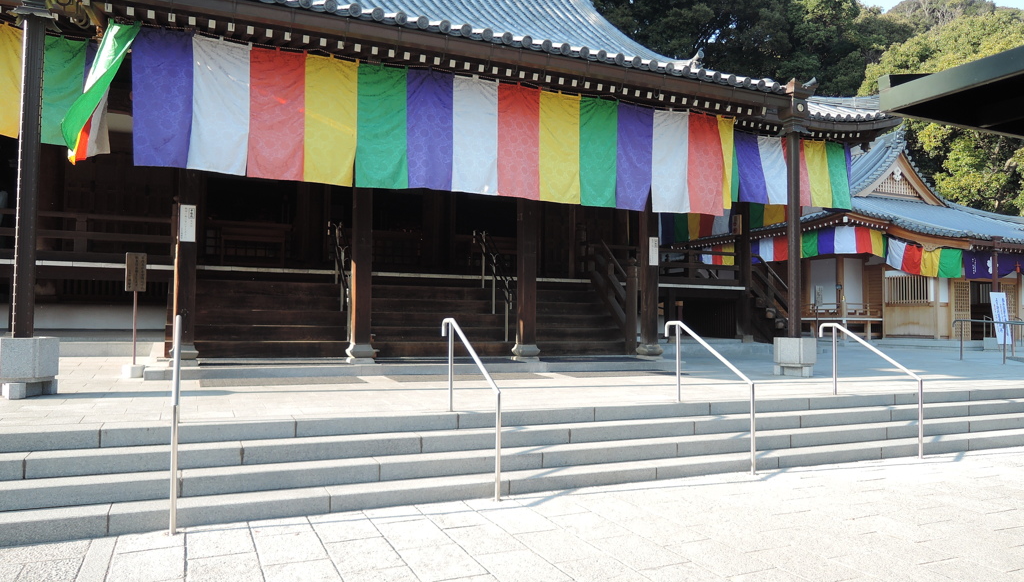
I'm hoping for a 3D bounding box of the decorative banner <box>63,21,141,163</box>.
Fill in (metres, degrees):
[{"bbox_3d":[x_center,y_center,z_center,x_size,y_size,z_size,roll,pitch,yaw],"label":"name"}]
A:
[{"bbox_3d":[-4.562,-2.206,7.891,0.750,1.550,0.400,2,-2,-24],"label":"decorative banner"}]

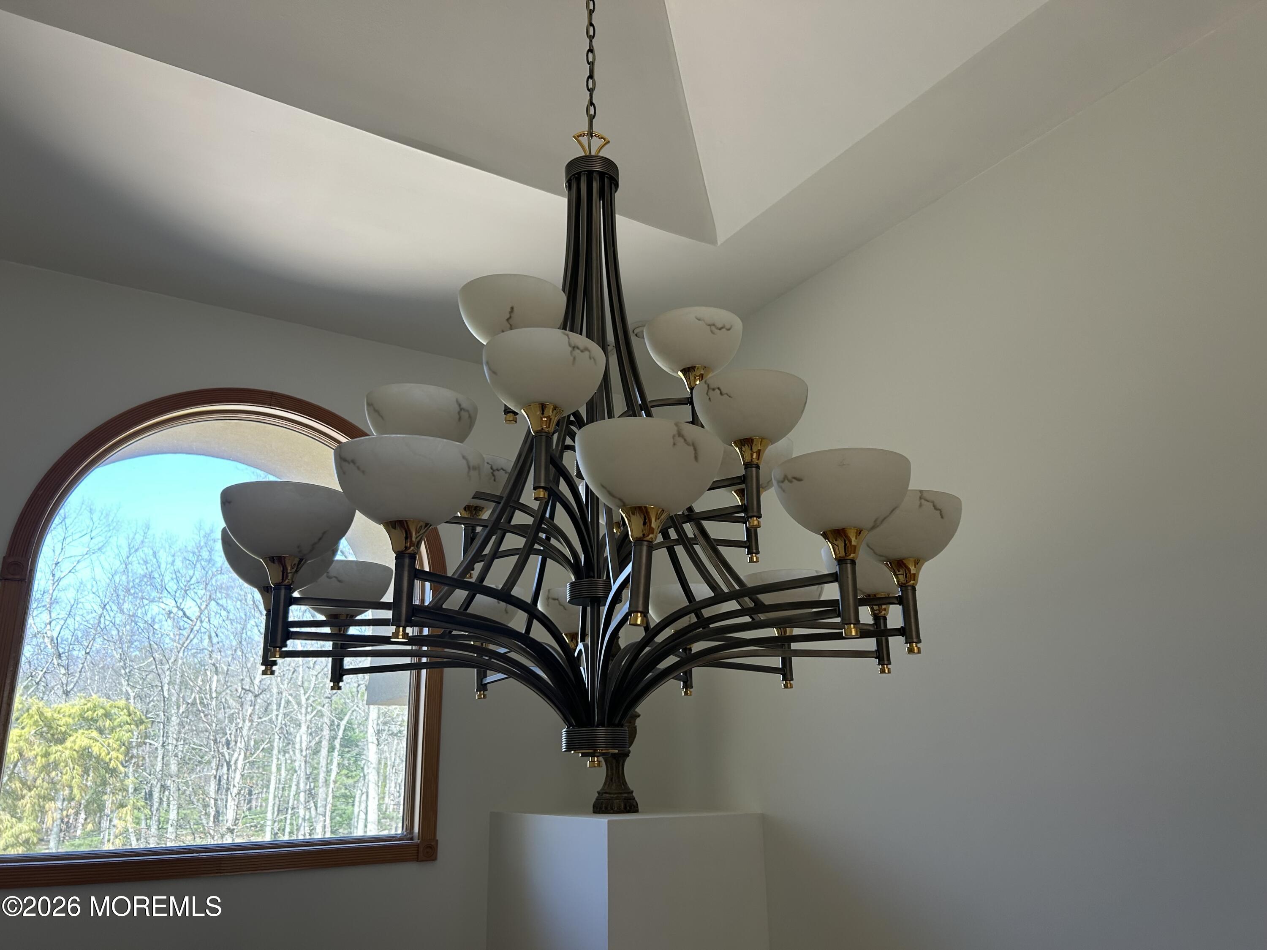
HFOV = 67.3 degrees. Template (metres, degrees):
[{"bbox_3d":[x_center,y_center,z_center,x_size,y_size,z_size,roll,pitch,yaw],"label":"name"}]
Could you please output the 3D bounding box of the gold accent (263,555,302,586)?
[{"bbox_3d":[-0.523,0.145,1.426,0.066,0.043,0.066,5,-19,-20],"label":"gold accent"}]

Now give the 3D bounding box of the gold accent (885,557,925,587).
[{"bbox_3d":[0.476,0.172,1.664,0.070,0.041,0.070,-1,-18,0],"label":"gold accent"}]

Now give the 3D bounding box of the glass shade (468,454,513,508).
[{"bbox_3d":[-0.340,0.030,2.009,0.196,0.097,0.196,2,-18,-10],"label":"glass shade"}]

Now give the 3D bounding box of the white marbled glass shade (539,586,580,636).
[{"bbox_3d":[-0.129,0.334,2.274,0.196,0.097,0.196,0,-18,-3],"label":"white marbled glass shade"}]

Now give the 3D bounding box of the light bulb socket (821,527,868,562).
[{"bbox_3d":[0.323,0.108,1.450,0.070,0.041,0.070,-1,-18,0],"label":"light bulb socket"}]

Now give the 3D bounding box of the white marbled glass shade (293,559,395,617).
[{"bbox_3d":[-0.589,0.242,1.933,0.196,0.097,0.196,4,-18,-16],"label":"white marbled glass shade"}]

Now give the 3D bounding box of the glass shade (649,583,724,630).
[{"bbox_3d":[0.141,0.359,2.494,0.211,0.105,0.211,-1,-18,0],"label":"glass shade"}]

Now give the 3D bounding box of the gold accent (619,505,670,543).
[{"bbox_3d":[0.015,0.070,1.307,0.070,0.041,0.070,-1,-18,0],"label":"gold accent"}]

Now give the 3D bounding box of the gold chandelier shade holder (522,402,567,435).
[{"bbox_3d":[-0.143,-0.085,1.488,0.066,0.043,0.066,1,-18,-6],"label":"gold chandelier shade holder"}]

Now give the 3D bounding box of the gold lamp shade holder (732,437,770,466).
[{"bbox_3d":[0.201,-0.036,1.633,0.066,0.043,0.066,-4,-18,7],"label":"gold lamp shade holder"}]

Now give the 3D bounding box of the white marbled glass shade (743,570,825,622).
[{"bbox_3d":[0.330,0.278,2.112,0.196,0.097,0.196,-4,-18,8],"label":"white marbled glass shade"}]

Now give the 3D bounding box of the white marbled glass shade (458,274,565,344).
[{"bbox_3d":[-0.240,-0.300,1.894,0.211,0.105,0.211,-1,-18,0],"label":"white marbled glass shade"}]

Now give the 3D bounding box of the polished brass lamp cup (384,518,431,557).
[{"bbox_3d":[-0.321,0.092,1.350,0.070,0.041,0.070,-1,-18,0],"label":"polished brass lamp cup"}]

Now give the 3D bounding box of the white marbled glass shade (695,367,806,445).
[{"bbox_3d":[0.200,-0.095,1.651,0.196,0.097,0.196,-4,-18,7],"label":"white marbled glass shade"}]

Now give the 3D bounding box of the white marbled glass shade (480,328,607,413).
[{"bbox_3d":[-0.145,-0.144,1.507,0.196,0.097,0.196,1,-18,-6],"label":"white marbled glass shade"}]

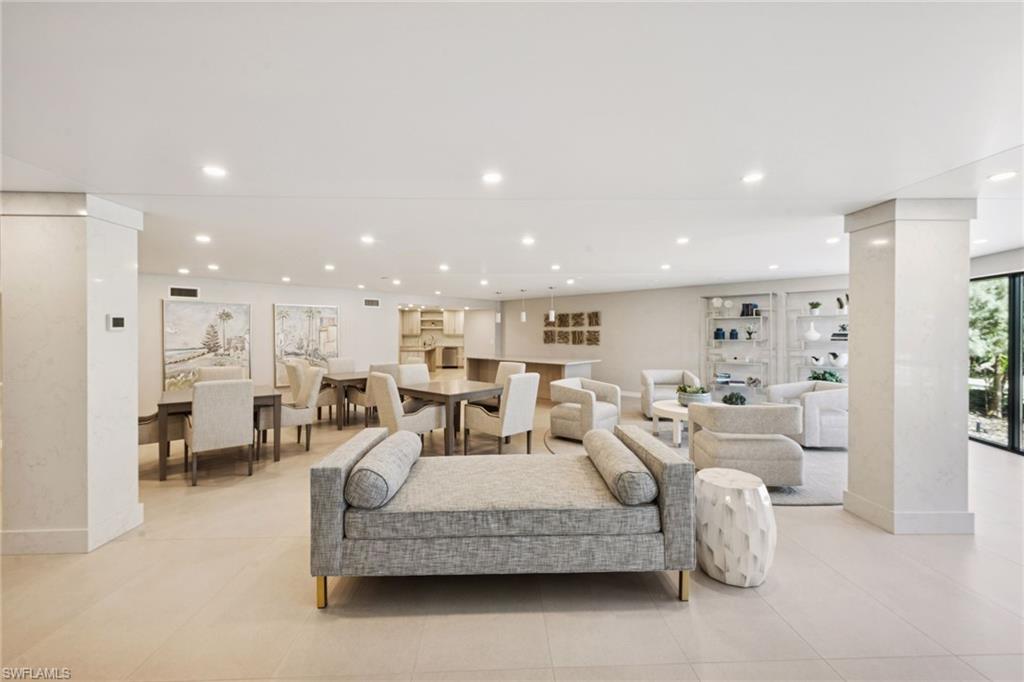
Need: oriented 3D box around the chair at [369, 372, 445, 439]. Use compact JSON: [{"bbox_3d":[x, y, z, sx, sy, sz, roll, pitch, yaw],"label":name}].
[{"bbox_3d":[-1.236,0.876,4.583,0.543,0.986,0.661,1,1,42],"label":"chair"}]

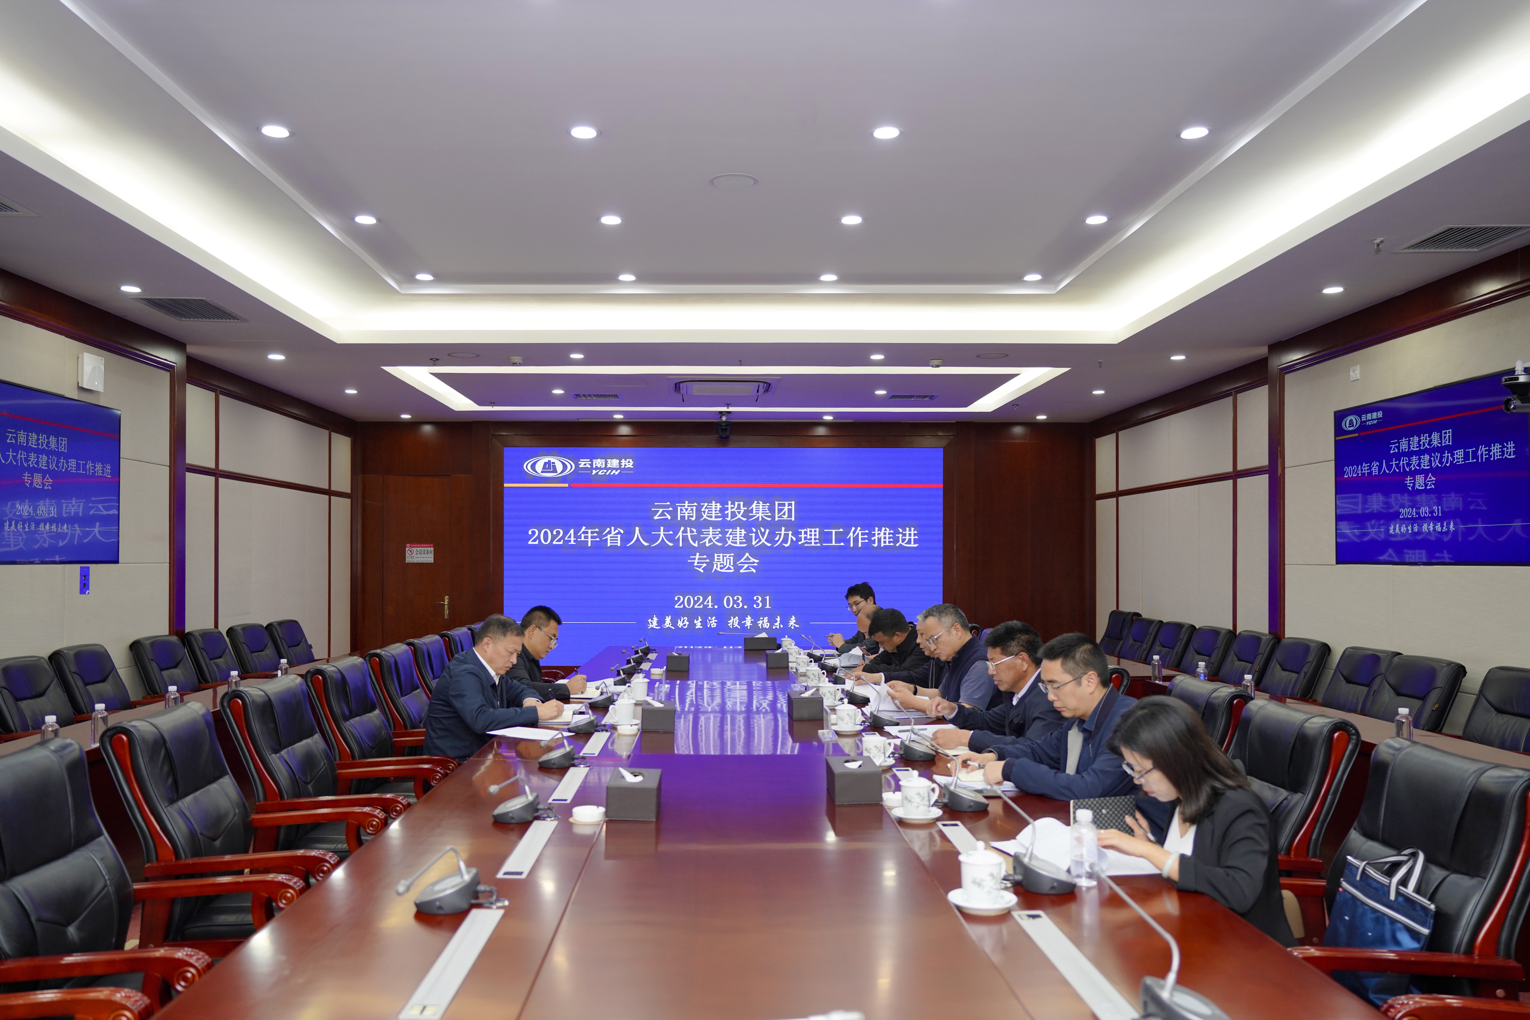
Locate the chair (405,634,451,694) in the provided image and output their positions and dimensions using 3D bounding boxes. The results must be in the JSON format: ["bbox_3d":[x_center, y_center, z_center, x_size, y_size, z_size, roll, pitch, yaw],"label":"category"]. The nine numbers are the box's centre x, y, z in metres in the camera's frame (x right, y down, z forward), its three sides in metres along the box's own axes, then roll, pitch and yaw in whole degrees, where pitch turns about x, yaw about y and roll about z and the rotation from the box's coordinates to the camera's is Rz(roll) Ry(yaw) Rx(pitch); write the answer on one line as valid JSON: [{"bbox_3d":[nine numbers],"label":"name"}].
[{"bbox_3d":[-1.649,1.271,6.360,0.680,1.060,0.610,0,-2,-1],"label":"chair"}]

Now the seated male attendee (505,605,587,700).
[{"bbox_3d":[-1.319,1.158,6.142,0.720,1.270,0.550,0,-2,-1],"label":"seated male attendee"}]

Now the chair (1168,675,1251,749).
[{"bbox_3d":[1.391,1.180,4.215,0.660,1.060,0.640,0,-2,-7],"label":"chair"}]

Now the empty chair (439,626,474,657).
[{"bbox_3d":[-1.783,1.321,7.511,0.660,1.060,0.640,0,-2,-3],"label":"empty chair"}]

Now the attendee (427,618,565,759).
[{"bbox_3d":[-1.198,1.094,4.800,0.700,1.270,0.550,0,-2,-1],"label":"attendee"}]

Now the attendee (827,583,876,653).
[{"bbox_3d":[0.749,1.211,8.150,0.680,1.330,0.530,0,-2,-6],"label":"attendee"}]

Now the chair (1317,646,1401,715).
[{"bbox_3d":[3.168,1.293,6.200,0.650,1.000,0.590,0,-2,-5],"label":"chair"}]

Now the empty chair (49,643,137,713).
[{"bbox_3d":[-3.518,1.291,6.112,0.620,1.000,0.610,0,-2,-1],"label":"empty chair"}]

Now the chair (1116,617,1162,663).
[{"bbox_3d":[2.885,1.421,9.154,0.620,1.000,0.610,0,-2,-4],"label":"chair"}]

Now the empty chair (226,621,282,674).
[{"bbox_3d":[-3.791,1.401,8.600,0.650,1.000,0.590,0,-2,5],"label":"empty chair"}]

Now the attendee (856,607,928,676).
[{"bbox_3d":[0.823,1.210,6.750,0.680,1.220,0.550,0,-2,-1],"label":"attendee"}]

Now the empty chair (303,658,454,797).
[{"bbox_3d":[-1.684,1.220,5.144,0.660,1.060,0.640,0,-2,-4],"label":"empty chair"}]

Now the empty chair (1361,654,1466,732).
[{"bbox_3d":[2.987,1.263,5.447,0.620,1.000,0.610,0,-2,-1],"label":"empty chair"}]

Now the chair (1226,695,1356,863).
[{"bbox_3d":[1.307,1.136,3.360,0.680,1.060,0.610,0,-2,-1],"label":"chair"}]

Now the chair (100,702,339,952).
[{"bbox_3d":[-1.512,1.135,3.340,0.680,1.060,0.610,0,-2,-1],"label":"chair"}]

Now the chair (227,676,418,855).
[{"bbox_3d":[-1.546,1.169,4.090,0.680,1.060,0.610,0,-2,-1],"label":"chair"}]

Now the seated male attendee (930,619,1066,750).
[{"bbox_3d":[0.977,1.073,4.284,0.700,1.280,0.550,0,-2,-1],"label":"seated male attendee"}]

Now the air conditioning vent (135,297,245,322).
[{"bbox_3d":[-3.572,-1.252,6.850,0.460,0.040,0.670,0,-2,0],"label":"air conditioning vent"}]

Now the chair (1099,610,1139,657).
[{"bbox_3d":[2.901,1.413,9.653,0.660,1.060,0.640,0,-2,-4],"label":"chair"}]

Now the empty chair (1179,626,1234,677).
[{"bbox_3d":[2.948,1.363,7.785,0.620,1.000,0.610,0,-2,-4],"label":"empty chair"}]

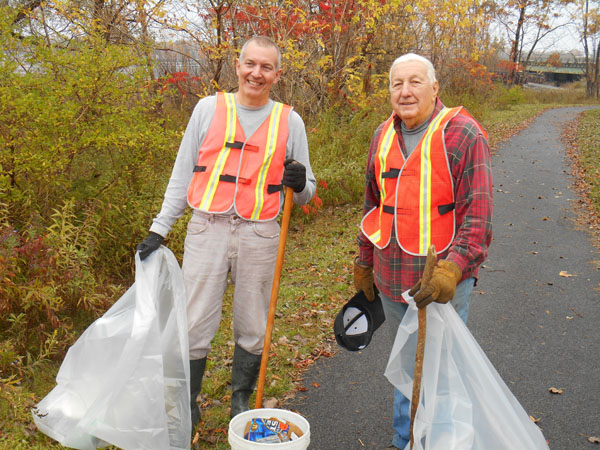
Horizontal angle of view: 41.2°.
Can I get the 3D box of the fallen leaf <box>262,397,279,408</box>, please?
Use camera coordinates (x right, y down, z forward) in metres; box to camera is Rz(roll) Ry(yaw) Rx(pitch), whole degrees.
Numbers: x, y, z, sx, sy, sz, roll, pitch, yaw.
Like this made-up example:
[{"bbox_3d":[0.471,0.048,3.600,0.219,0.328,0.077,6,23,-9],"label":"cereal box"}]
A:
[{"bbox_3d":[-0.150,0.909,4.070,0.085,0.030,0.095,0,10,0],"label":"fallen leaf"}]

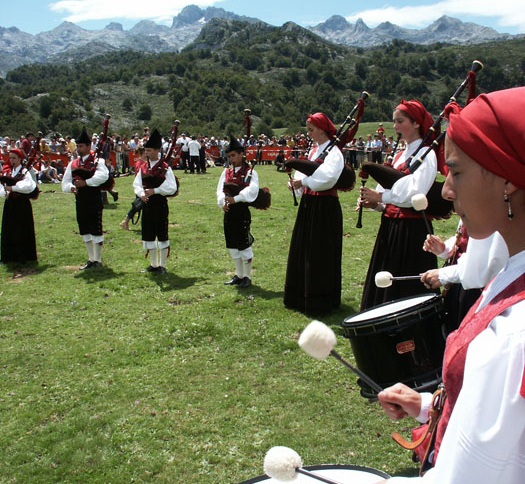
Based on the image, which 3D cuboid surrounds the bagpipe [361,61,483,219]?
[{"bbox_3d":[0.908,-0.554,3.253,0.680,0.940,0.380,-2,10,-13],"label":"bagpipe"}]

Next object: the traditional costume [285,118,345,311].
[{"bbox_3d":[0.444,-0.225,4.835,0.540,1.719,0.500,-4,11,-20],"label":"traditional costume"}]

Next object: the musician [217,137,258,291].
[{"bbox_3d":[-0.258,-0.312,5.835,0.460,1.544,0.420,6,12,32],"label":"musician"}]

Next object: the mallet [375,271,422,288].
[{"bbox_3d":[0.585,0.144,2.209,0.300,0.070,0.070,0,10,-2],"label":"mallet"}]

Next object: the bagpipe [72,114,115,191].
[{"bbox_3d":[-2.006,-1.045,6.721,0.400,0.915,0.520,4,11,20],"label":"bagpipe"}]

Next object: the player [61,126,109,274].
[{"bbox_3d":[-2.151,-0.533,6.862,0.500,1.699,0.440,4,11,20],"label":"player"}]

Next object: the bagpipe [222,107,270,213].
[{"bbox_3d":[-0.161,-0.822,5.694,0.380,1.016,0.500,6,12,32],"label":"bagpipe"}]

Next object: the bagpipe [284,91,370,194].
[{"bbox_3d":[0.530,-0.767,4.617,0.640,0.909,0.380,-4,11,-20],"label":"bagpipe"}]

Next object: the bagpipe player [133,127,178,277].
[{"bbox_3d":[-1.234,-0.462,6.469,0.480,1.638,0.420,3,11,17],"label":"bagpipe player"}]

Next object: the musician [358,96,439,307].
[{"bbox_3d":[0.811,0.001,3.474,0.580,1.690,0.540,-2,10,-13],"label":"musician"}]

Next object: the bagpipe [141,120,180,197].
[{"bbox_3d":[-1.142,-0.913,6.338,0.380,0.876,0.520,3,11,17],"label":"bagpipe"}]

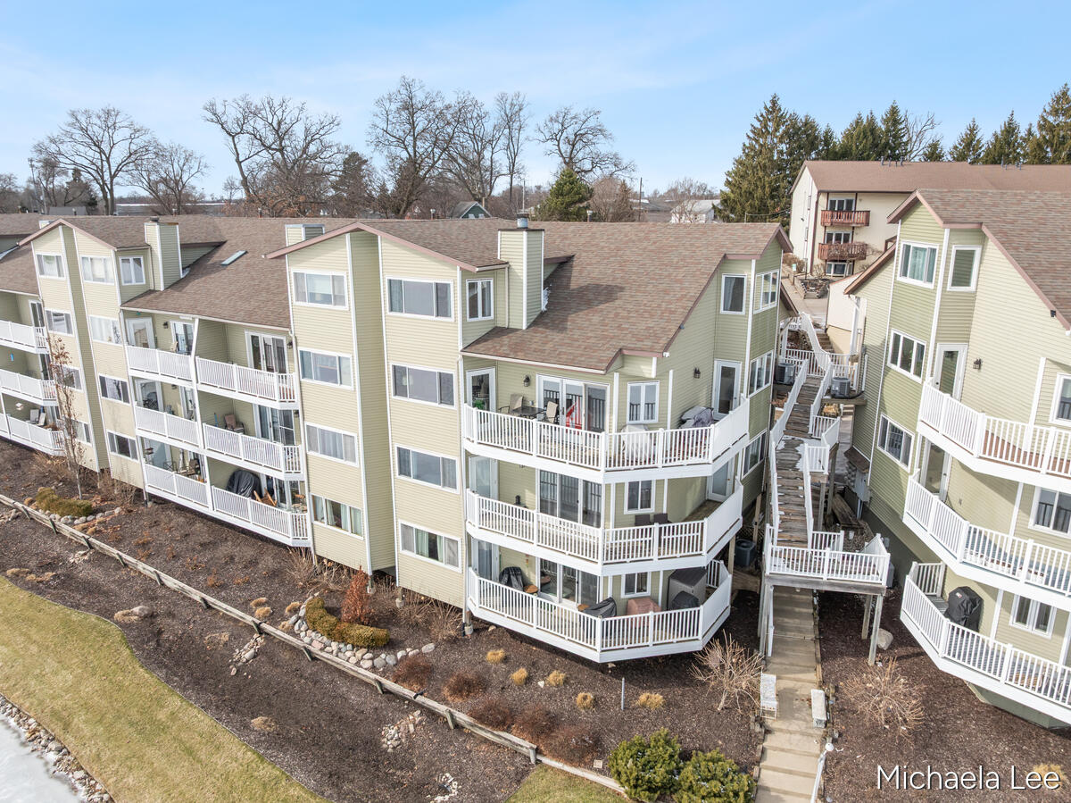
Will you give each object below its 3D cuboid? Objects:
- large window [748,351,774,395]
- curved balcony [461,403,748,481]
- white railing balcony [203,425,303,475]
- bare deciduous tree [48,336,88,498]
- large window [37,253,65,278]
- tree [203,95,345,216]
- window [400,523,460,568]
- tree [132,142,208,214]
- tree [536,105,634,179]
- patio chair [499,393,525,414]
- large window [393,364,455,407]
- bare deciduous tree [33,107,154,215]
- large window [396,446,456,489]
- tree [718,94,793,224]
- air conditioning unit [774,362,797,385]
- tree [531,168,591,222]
[{"bbox_3d":[7.731,-0.955,25.404,0.150,1.200,2.384,10,18,33],"label":"large window"},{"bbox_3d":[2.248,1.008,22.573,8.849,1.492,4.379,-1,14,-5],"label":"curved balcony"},{"bbox_3d":[-11.285,1.817,30.949,6.175,1.472,2.110,9,17,33],"label":"white railing balcony"},{"bbox_3d":[-22.866,0.840,36.252,1.350,8.282,1.350,0,15,0],"label":"bare deciduous tree"},{"bbox_3d":[-23.602,-6.587,36.133,2.689,1.215,0.150,10,18,33],"label":"large window"},{"bbox_3d":[-28.022,-24.461,81.999,14.320,17.450,12.172,-5,16,-17],"label":"tree"},{"bbox_3d":[-3.585,4.926,25.304,2.698,1.172,0.150,10,18,33],"label":"window"},{"bbox_3d":[-61.524,-35.517,127.168,12.400,17.000,12.000,0,15,0],"label":"tree"},{"bbox_3d":[5.338,-24.718,84.512,11.800,16.703,11.800,0,14,0],"label":"tree"},{"bbox_3d":[-0.815,0.488,23.826,0.620,1.170,0.700,9,17,31],"label":"patio chair"},{"bbox_3d":[-3.604,-0.506,23.864,2.698,1.172,0.150,10,18,33],"label":"large window"},{"bbox_3d":[-52.594,-26.571,90.548,12.469,17.317,11.846,-8,17,-28],"label":"bare deciduous tree"},{"bbox_3d":[-3.594,2.210,24.584,2.698,1.172,0.150,10,18,33],"label":"large window"},{"bbox_3d":[22.135,-22.204,74.852,9.000,16.506,9.000,0,14,0],"label":"tree"},{"bbox_3d":[10.855,-1.196,32.066,0.720,0.800,0.720,9,17,33],"label":"air conditioning unit"},{"bbox_3d":[2.724,-19.417,77.568,5.917,9.758,5.621,0,15,2],"label":"tree"}]

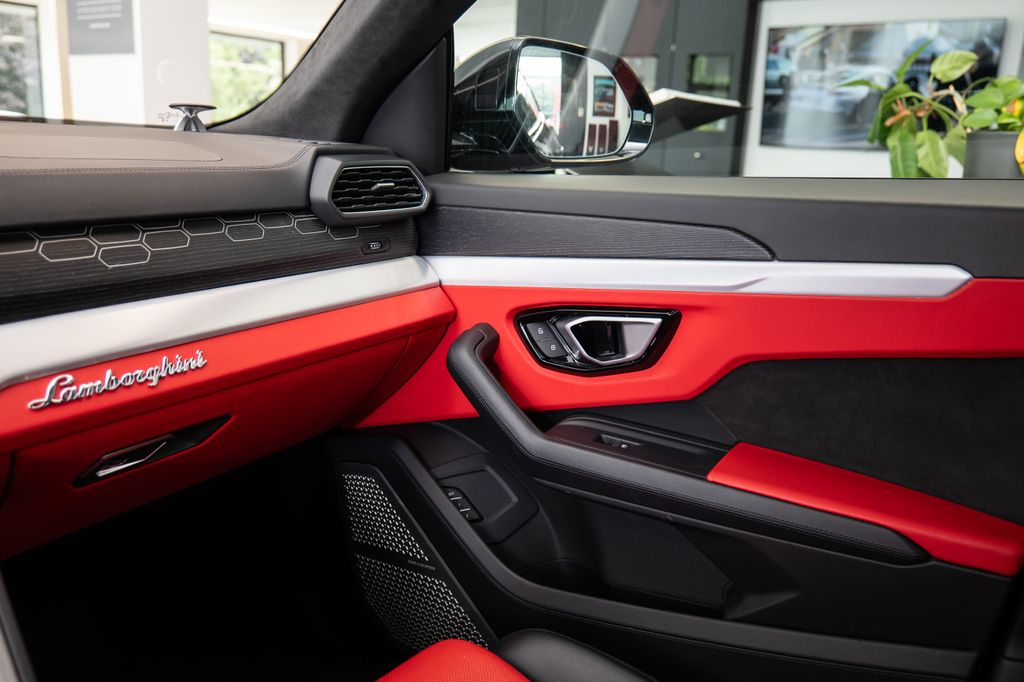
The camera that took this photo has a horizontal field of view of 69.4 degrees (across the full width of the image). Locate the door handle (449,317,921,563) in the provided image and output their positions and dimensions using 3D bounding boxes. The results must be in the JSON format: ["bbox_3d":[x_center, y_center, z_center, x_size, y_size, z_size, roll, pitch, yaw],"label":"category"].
[{"bbox_3d":[0.158,0.087,0.750,0.476,0.160,0.093,8,12,25],"label":"door handle"}]

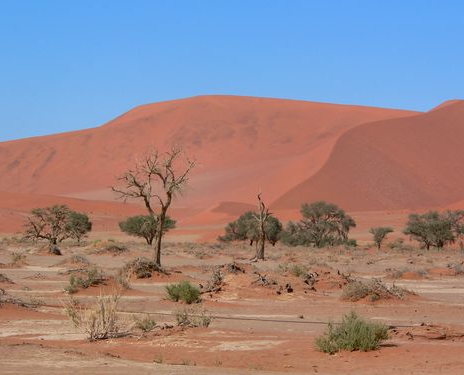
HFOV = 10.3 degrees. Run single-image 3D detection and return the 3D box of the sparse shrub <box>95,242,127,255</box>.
[{"bbox_3d":[-11.105,5.575,235.000,2.925,1.097,2.486,0,-1,0],"label":"sparse shrub"}]

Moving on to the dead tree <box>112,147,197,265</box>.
[{"bbox_3d":[-5.157,1.256,170.000,5.488,7.934,4.665,0,-1,0],"label":"dead tree"}]

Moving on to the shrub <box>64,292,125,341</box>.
[{"bbox_3d":[-2.869,2.692,53.645,1.324,0.963,1.126,0,-1,0],"label":"shrub"}]

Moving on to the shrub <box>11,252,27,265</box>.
[{"bbox_3d":[-14.746,4.915,178.000,1.038,0.831,0.935,0,-1,0],"label":"shrub"}]

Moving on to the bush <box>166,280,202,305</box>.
[{"bbox_3d":[-1.680,3.675,90.000,1.225,0.805,1.103,0,-1,0],"label":"bush"}]

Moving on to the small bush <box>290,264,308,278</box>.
[{"bbox_3d":[2.953,3.675,112.476,0.785,0.611,0.707,0,-1,0],"label":"small bush"}]

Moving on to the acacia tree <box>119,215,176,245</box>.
[{"bbox_3d":[-11.010,5.603,335.000,7.557,4.039,6.801,0,-1,0],"label":"acacia tree"}]

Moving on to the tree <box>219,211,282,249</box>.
[{"bbox_3d":[1.959,4.448,272.285,6.721,3.991,5.713,0,-1,0],"label":"tree"}]

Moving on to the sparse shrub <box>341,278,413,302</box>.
[{"bbox_3d":[4.481,3.194,79.731,2.215,0.738,1.551,0,-1,0],"label":"sparse shrub"}]

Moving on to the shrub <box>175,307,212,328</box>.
[{"bbox_3d":[-1.033,3.489,69.000,1.020,0.564,0.765,0,-1,0],"label":"shrub"}]

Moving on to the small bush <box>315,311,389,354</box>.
[{"bbox_3d":[2.245,2.724,48.303,1.377,0.794,1.170,0,-1,0],"label":"small bush"}]

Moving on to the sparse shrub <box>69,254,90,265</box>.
[{"bbox_3d":[-8.953,4.227,150.941,1.288,0.585,1.095,0,-1,0],"label":"sparse shrub"}]

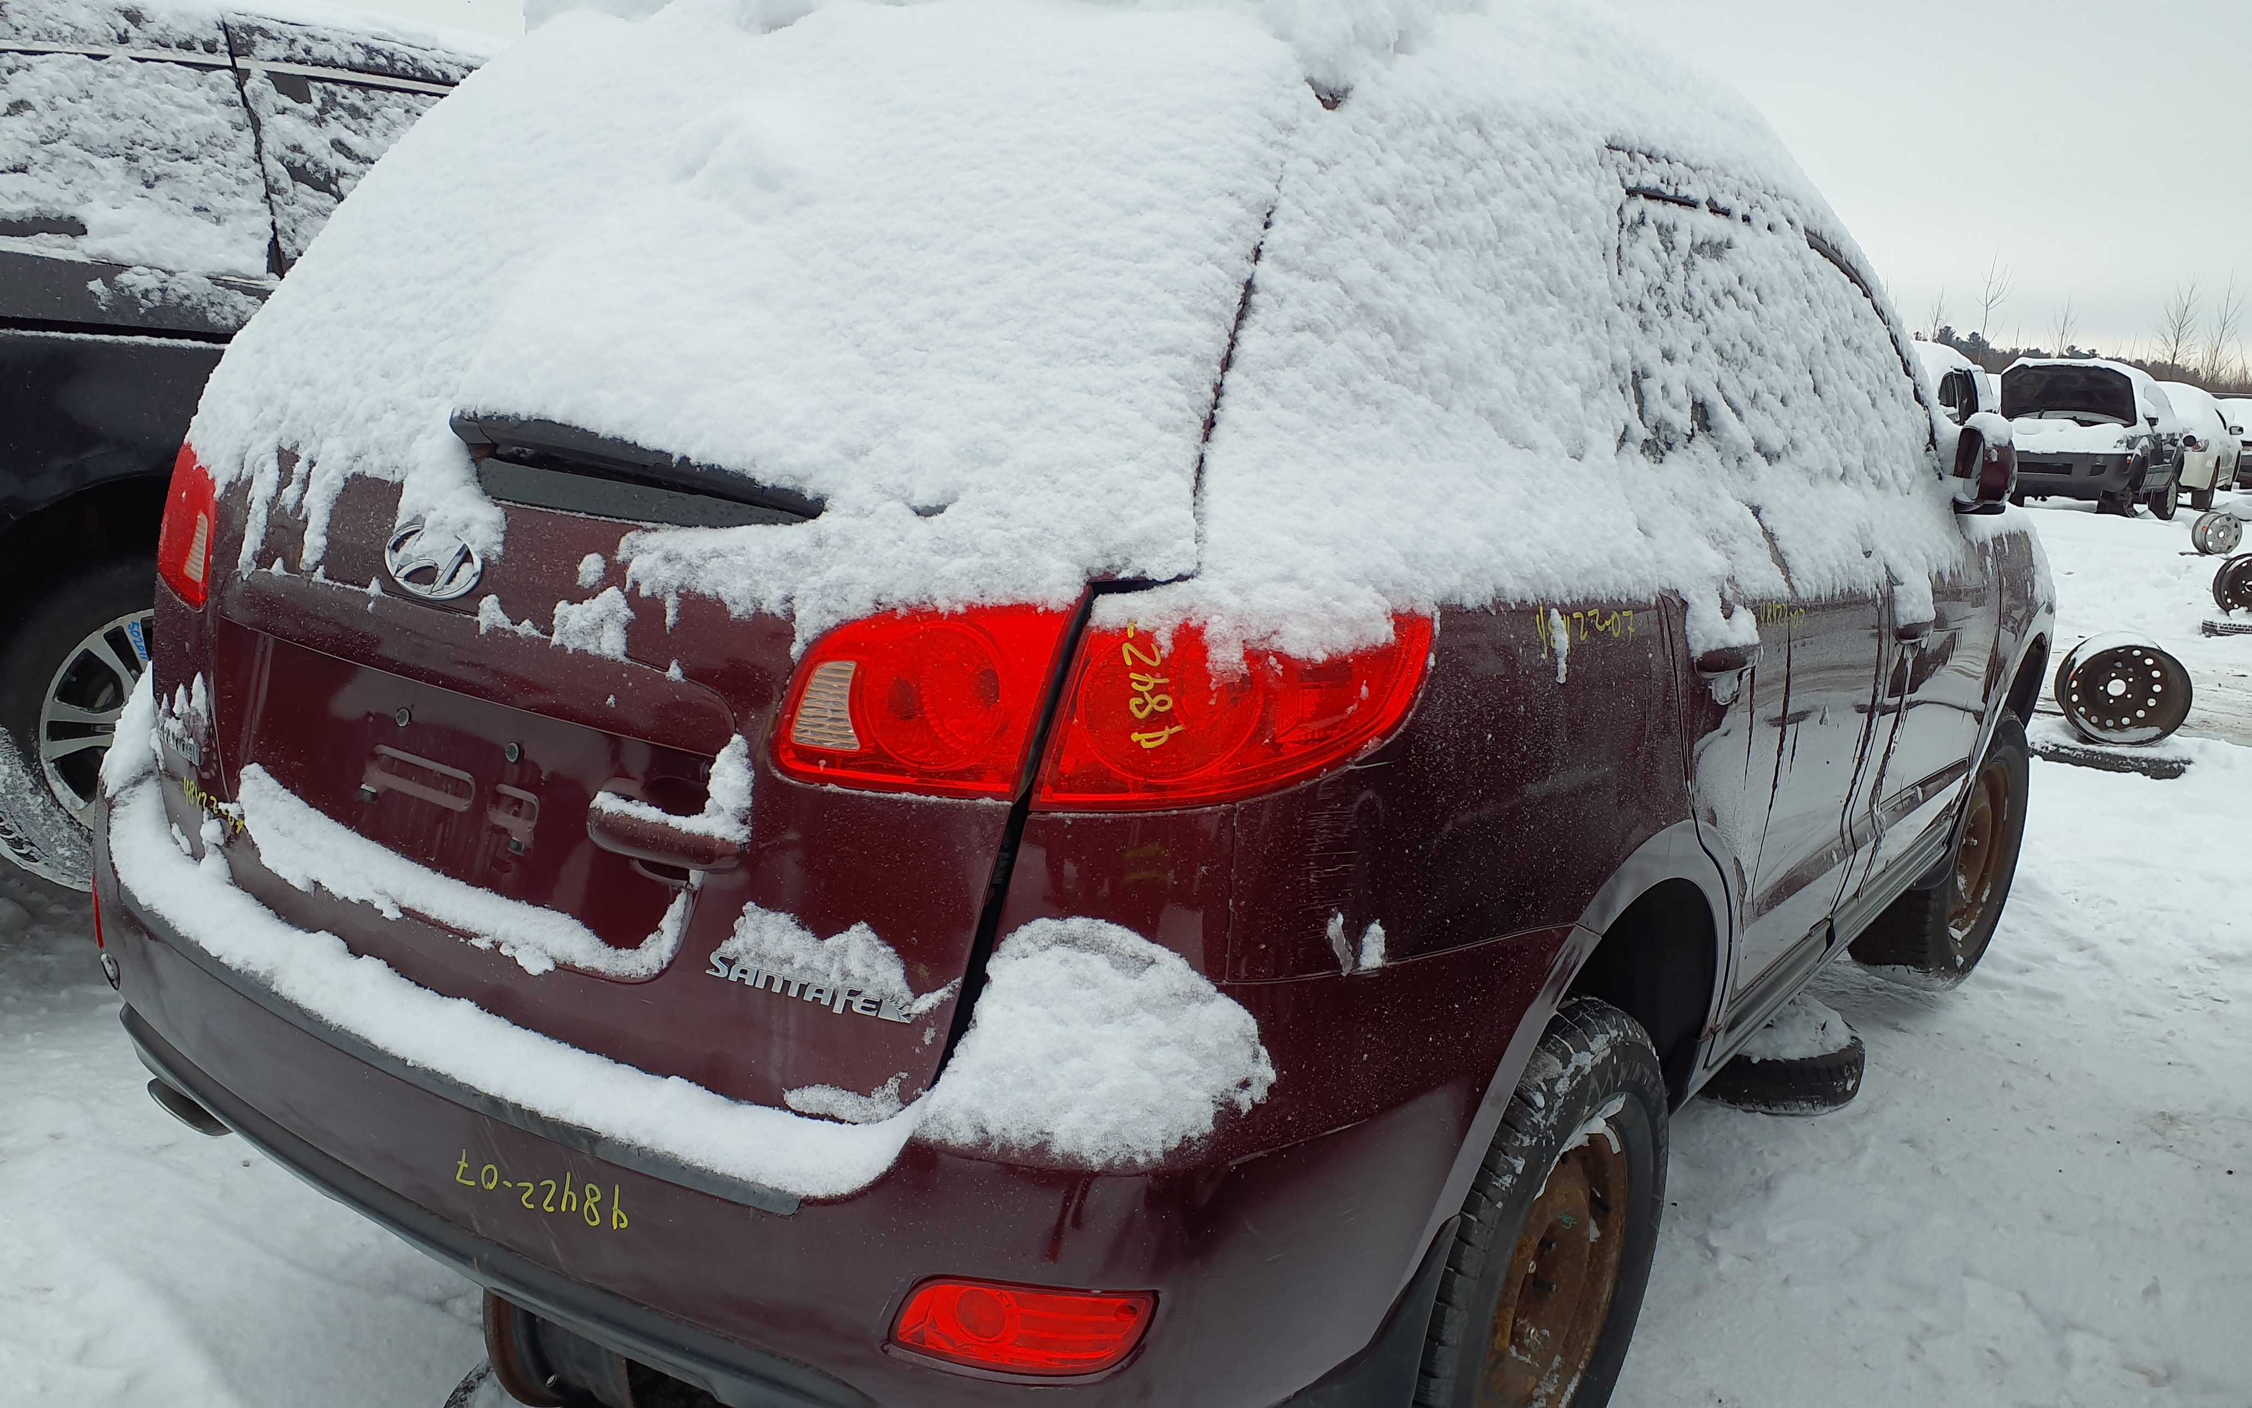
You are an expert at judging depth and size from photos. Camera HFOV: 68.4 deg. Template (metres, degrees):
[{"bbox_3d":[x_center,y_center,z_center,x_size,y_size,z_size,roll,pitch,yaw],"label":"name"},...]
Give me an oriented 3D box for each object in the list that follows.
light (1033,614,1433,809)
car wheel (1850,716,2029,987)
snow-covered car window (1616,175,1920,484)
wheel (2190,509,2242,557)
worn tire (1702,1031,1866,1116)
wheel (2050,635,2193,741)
[{"bbox_3d":[0.104,-0.021,1.403,0.160,0.170,0.400,12,15,36],"label":"light"},{"bbox_3d":[2.095,0.357,4.285,0.235,0.730,0.730,14,16,42],"label":"car wheel"},{"bbox_3d":[1.129,-0.587,2.752,0.100,0.420,1.550,-16,-2,38],"label":"snow-covered car window"},{"bbox_3d":[11.592,-1.803,17.600,0.430,0.430,0.190,1,11,-8],"label":"wheel"},{"bbox_3d":[1.351,0.732,3.750,0.610,0.170,0.610,12,15,36],"label":"worn tire"},{"bbox_3d":[4.038,-0.056,6.718,0.440,0.440,0.195,6,14,16],"label":"wheel"}]

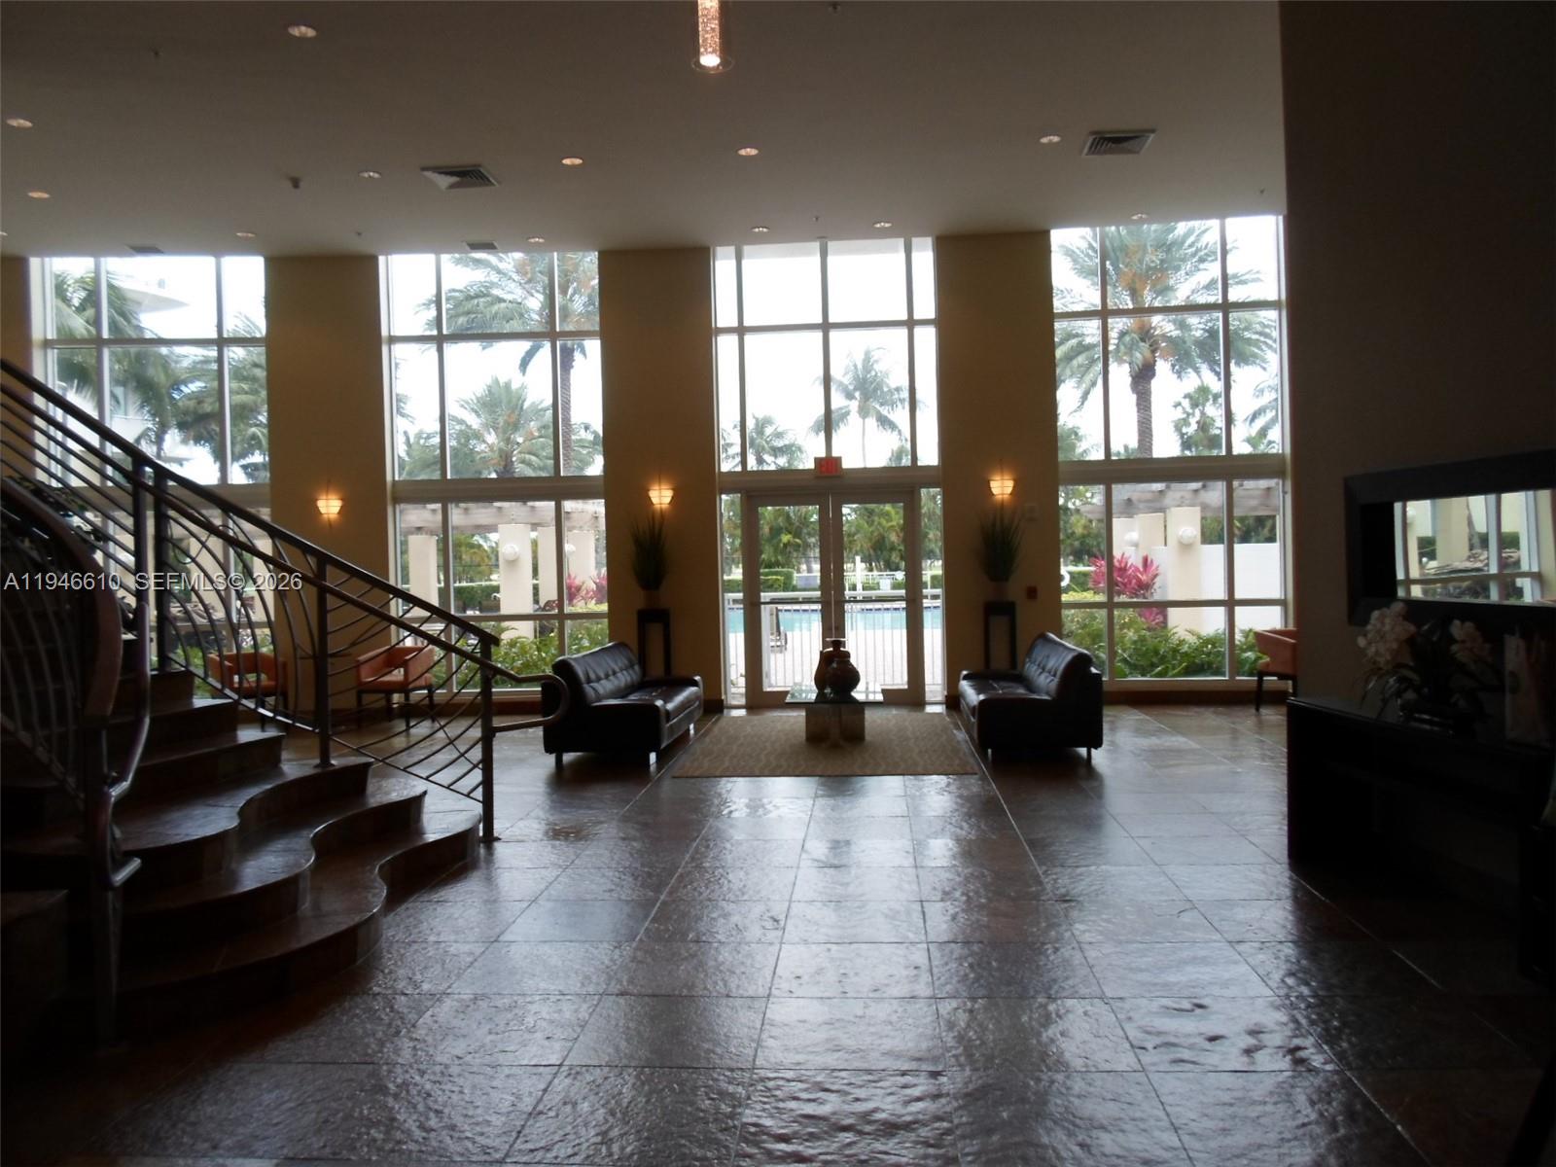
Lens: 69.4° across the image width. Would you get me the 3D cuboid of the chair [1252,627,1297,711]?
[{"bbox_3d":[5.079,0.863,10.915,0.560,0.790,0.590,-2,1,-14],"label":"chair"}]

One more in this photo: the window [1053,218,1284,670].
[{"bbox_3d":[4.042,-1.350,11.528,2.256,4.715,0.120,-1,1,10],"label":"window"}]

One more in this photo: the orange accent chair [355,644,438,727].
[{"bbox_3d":[-3.929,1.074,11.641,0.560,0.790,0.590,-1,1,12],"label":"orange accent chair"}]

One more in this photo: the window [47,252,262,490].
[{"bbox_3d":[-6.507,-2.213,11.686,2.227,2.417,0.120,-2,1,-7],"label":"window"}]

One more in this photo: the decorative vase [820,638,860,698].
[{"bbox_3d":[0.526,0.729,9.730,0.368,0.501,0.340,-1,1,5],"label":"decorative vase"}]

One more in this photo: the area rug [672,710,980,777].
[{"bbox_3d":[0.446,1.376,9.907,2.282,0.012,3.285,-1,1,5],"label":"area rug"}]

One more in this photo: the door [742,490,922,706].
[{"bbox_3d":[0.579,0.167,12.039,1.885,2.285,0.100,-1,1,4],"label":"door"}]

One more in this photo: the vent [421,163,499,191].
[{"bbox_3d":[-2.733,-3.489,9.636,0.550,0.050,0.550,-1,1,5],"label":"vent"}]

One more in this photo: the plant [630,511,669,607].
[{"bbox_3d":[-1.350,-0.262,11.827,0.410,1.023,0.400,-1,1,5],"label":"plant"}]

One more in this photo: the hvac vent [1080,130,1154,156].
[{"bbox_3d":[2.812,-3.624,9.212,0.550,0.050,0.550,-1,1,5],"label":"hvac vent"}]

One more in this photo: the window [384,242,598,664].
[{"bbox_3d":[-3.024,-1.188,12.050,2.283,4.713,0.120,-2,1,-2],"label":"window"}]

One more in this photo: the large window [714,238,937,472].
[{"bbox_3d":[0.508,-2.398,11.936,2.366,2.449,0.120,-1,1,4],"label":"large window"}]

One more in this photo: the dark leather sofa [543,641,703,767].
[{"bbox_3d":[-1.303,1.014,9.797,0.930,0.860,1.800,-1,1,7],"label":"dark leather sofa"}]

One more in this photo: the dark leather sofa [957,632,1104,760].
[{"bbox_3d":[2.085,0.937,9.517,0.930,0.855,1.800,-1,1,3],"label":"dark leather sofa"}]

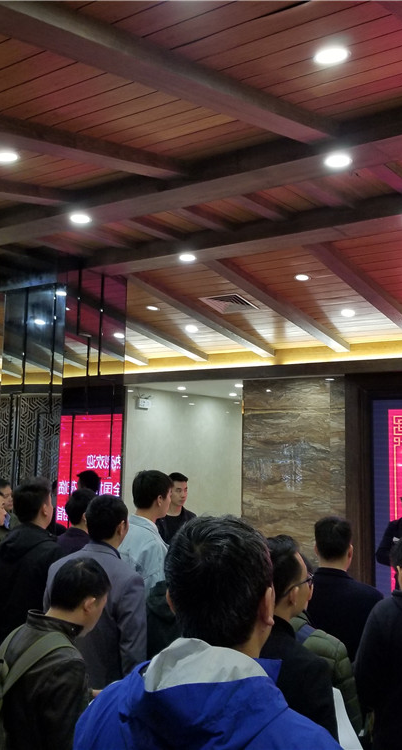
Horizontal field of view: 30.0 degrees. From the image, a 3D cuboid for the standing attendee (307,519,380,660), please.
[{"bbox_3d":[0.621,1.477,3.468,0.500,1.635,0.300,-1,-6,23],"label":"standing attendee"}]

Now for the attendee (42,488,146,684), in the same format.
[{"bbox_3d":[-0.477,1.394,3.264,0.530,1.722,0.330,-3,-7,38],"label":"attendee"}]

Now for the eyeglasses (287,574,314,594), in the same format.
[{"bbox_3d":[0.253,0.645,2.300,0.140,0.047,0.145,-4,-7,42],"label":"eyeglasses"}]

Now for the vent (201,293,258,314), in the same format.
[{"bbox_3d":[0.269,-0.661,6.957,0.420,0.035,0.420,-3,-17,36],"label":"vent"}]

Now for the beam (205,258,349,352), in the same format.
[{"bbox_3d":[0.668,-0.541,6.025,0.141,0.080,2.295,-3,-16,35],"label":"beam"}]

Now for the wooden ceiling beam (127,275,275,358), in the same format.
[{"bbox_3d":[0.038,-0.576,7.232,0.151,0.081,2.428,-3,-17,36],"label":"wooden ceiling beam"}]

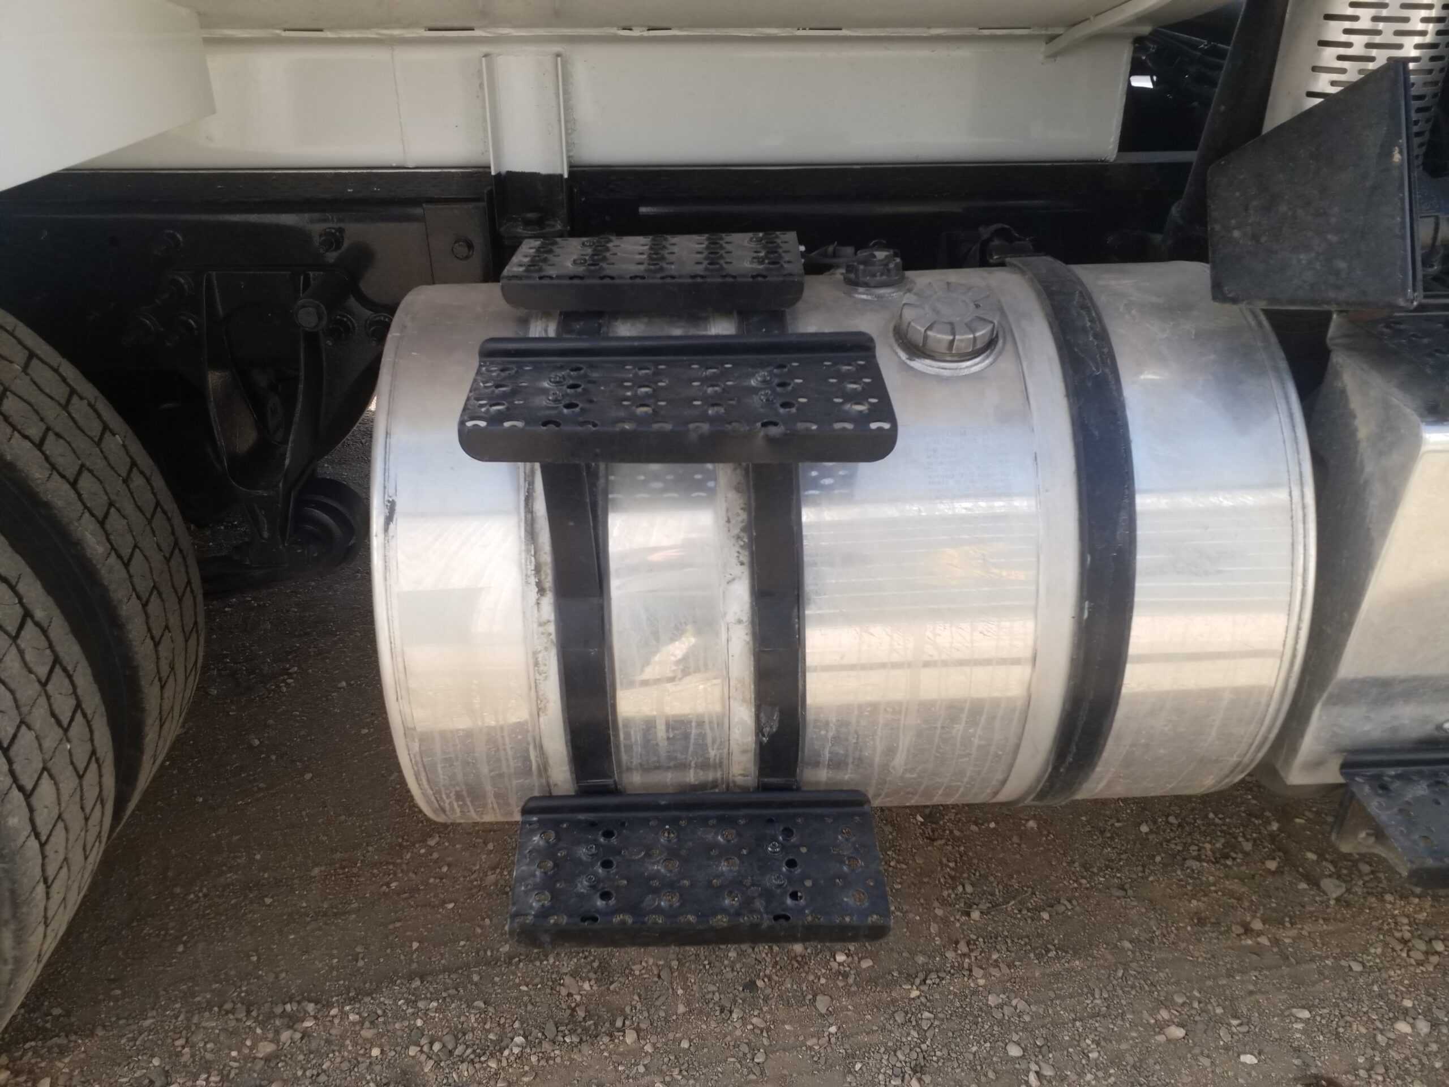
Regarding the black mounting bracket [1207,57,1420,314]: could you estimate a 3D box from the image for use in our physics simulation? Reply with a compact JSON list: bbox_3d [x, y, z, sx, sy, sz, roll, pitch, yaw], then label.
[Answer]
[{"bbox_3d":[0.567,-0.349,1.104,0.195,0.230,0.070,1,16,9],"label":"black mounting bracket"}]

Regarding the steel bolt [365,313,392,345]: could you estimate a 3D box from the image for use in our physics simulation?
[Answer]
[{"bbox_3d":[-0.498,-0.307,1.623,0.038,0.038,0.048,-1,32,-1],"label":"steel bolt"}]

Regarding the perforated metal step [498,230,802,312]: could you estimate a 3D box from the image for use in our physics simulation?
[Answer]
[{"bbox_3d":[-0.075,-0.295,1.231,0.312,0.039,0.181,-1,30,-1],"label":"perforated metal step"}]

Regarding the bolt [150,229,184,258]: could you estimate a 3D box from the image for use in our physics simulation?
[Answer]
[{"bbox_3d":[-0.771,-0.414,1.563,0.034,0.034,0.046,-1,32,-1],"label":"bolt"}]

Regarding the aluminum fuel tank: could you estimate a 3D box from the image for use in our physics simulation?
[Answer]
[{"bbox_3d":[0.116,-0.003,1.401,0.937,0.646,0.646,-1,32,-1],"label":"aluminum fuel tank"}]

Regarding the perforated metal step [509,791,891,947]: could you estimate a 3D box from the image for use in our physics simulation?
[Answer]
[{"bbox_3d":[-0.026,0.329,1.150,0.374,0.058,0.142,-1,37,-1],"label":"perforated metal step"}]

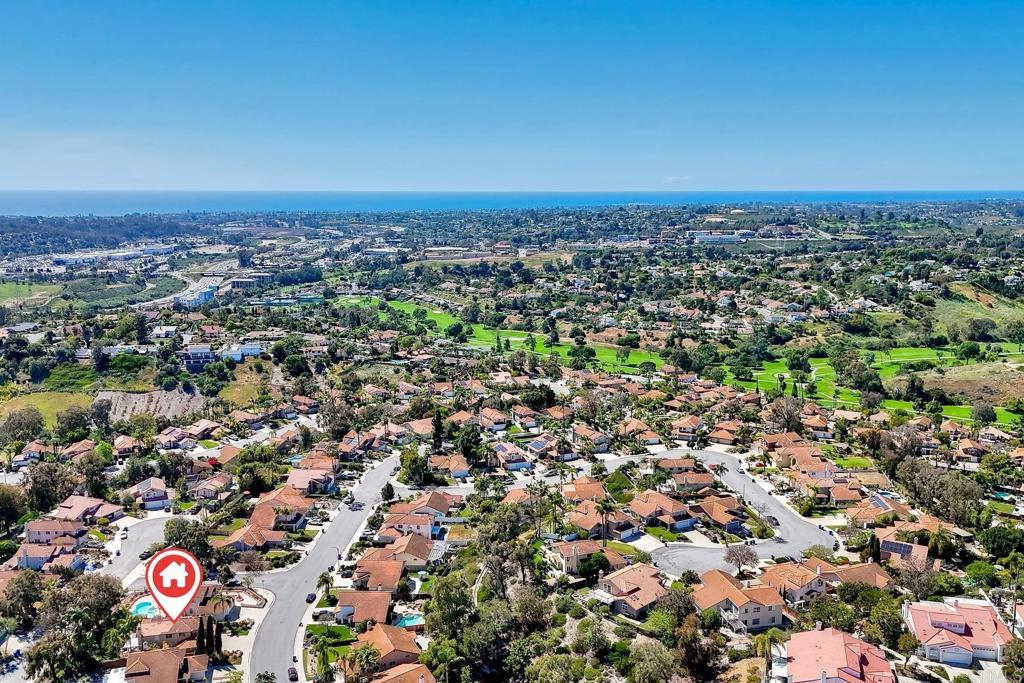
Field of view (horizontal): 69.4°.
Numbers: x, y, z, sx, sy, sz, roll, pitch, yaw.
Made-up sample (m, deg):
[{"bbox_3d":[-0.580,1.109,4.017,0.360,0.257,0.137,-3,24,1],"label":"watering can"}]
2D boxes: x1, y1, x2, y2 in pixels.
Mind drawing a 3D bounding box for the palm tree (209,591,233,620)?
[{"bbox_3d":[-82.130,74.380,208.380,6.760,9.150,6.420,-5,13,-23],"label":"palm tree"}]

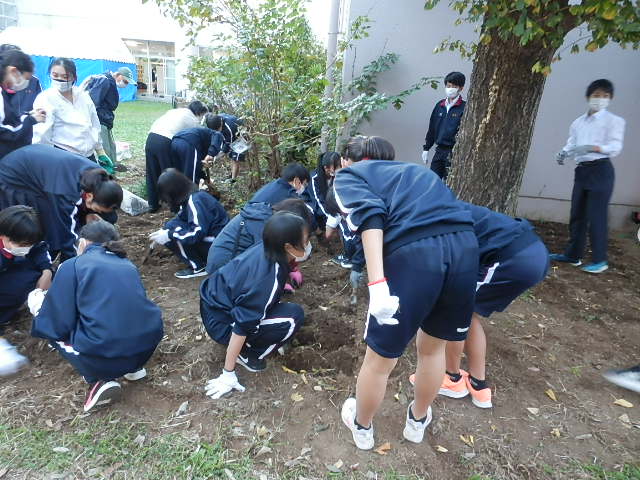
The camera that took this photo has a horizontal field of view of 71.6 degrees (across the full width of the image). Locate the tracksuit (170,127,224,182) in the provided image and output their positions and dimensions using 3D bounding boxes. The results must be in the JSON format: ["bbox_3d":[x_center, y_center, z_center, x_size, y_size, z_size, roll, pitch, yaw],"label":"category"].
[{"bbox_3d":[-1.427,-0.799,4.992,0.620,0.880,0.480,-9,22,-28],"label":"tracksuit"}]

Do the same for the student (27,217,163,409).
[{"bbox_3d":[-1.074,0.302,2.215,0.510,0.870,0.600,-14,26,-39],"label":"student"}]

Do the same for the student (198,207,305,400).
[{"bbox_3d":[-0.352,0.279,2.366,0.600,0.870,0.530,1,20,-5],"label":"student"}]

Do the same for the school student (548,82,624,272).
[{"bbox_3d":[2.290,-0.500,3.720,0.460,1.580,0.520,-7,21,-28],"label":"school student"}]

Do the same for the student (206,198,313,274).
[{"bbox_3d":[-0.382,0.094,2.806,0.700,0.770,0.500,-1,19,-11],"label":"student"}]

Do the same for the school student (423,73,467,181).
[{"bbox_3d":[1.360,-0.953,4.815,0.500,1.650,0.310,13,21,24],"label":"school student"}]

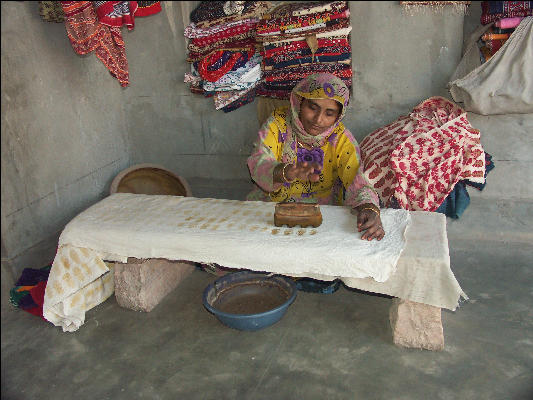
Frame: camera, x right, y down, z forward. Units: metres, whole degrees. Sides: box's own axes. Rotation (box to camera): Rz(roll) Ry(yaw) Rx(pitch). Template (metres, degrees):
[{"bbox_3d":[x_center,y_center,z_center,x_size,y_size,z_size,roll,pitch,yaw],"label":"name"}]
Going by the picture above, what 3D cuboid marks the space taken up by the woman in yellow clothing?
[{"bbox_3d":[0.209,-0.068,2.013,0.572,0.869,0.615,1,20,11],"label":"woman in yellow clothing"}]

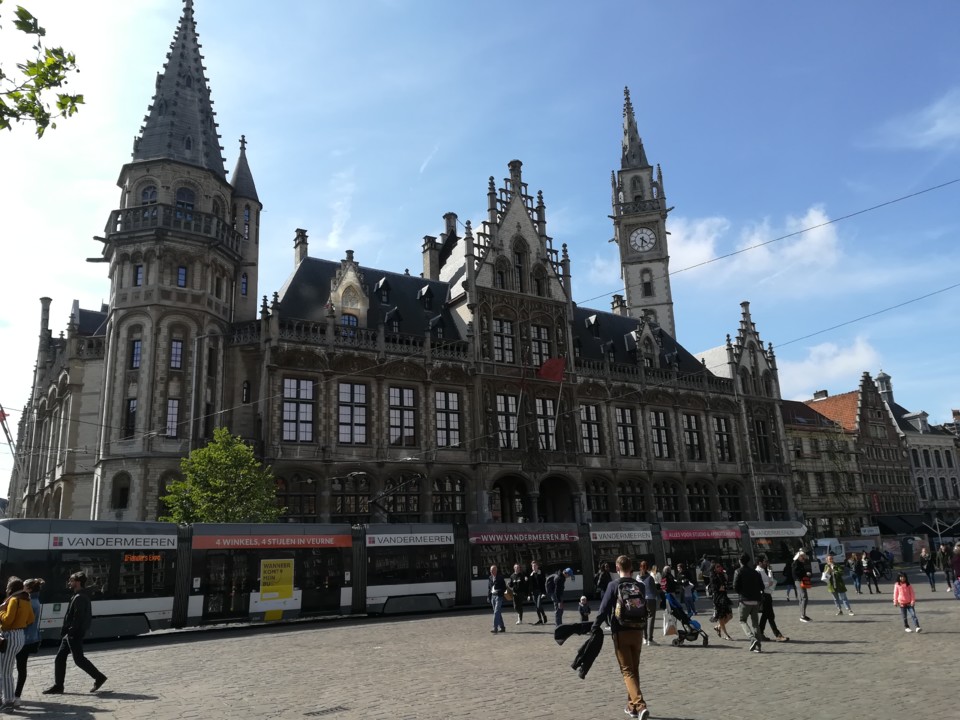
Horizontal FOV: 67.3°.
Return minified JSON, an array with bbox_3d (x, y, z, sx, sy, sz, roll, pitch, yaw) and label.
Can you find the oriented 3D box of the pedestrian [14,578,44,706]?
[{"bbox_3d":[-6.686,4.173,10.725,0.450,1.720,0.460,-4,-15,5],"label":"pedestrian"}]

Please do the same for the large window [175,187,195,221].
[{"bbox_3d":[-16.471,-8.629,40.317,0.960,2.176,0.300,7,-18,-34],"label":"large window"}]

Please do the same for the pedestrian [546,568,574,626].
[{"bbox_3d":[2.177,6.514,19.709,0.800,1.600,0.520,-4,-15,5],"label":"pedestrian"}]

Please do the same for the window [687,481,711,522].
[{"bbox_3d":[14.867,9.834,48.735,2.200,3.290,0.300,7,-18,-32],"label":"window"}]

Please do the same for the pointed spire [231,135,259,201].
[{"bbox_3d":[-15.329,-12.429,46.553,2.100,4.601,2.100,7,-18,-34],"label":"pointed spire"}]

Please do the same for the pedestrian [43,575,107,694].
[{"bbox_3d":[-6.203,4.206,11.173,0.820,1.770,0.520,-2,-15,-1],"label":"pedestrian"}]

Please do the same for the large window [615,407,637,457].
[{"bbox_3d":[11.172,5.524,54.825,1.769,3.581,0.300,7,-18,-34],"label":"large window"}]

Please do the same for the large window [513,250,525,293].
[{"bbox_3d":[2.403,-5.485,44.721,0.850,2.847,0.300,7,-18,-32],"label":"large window"}]

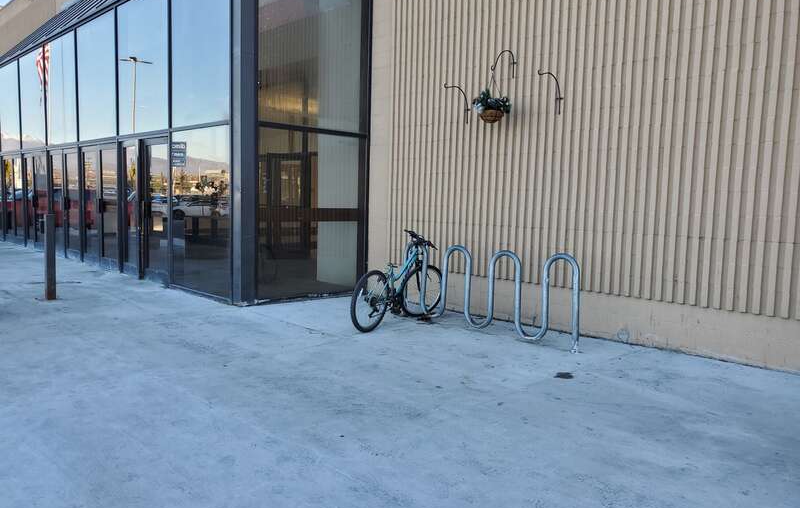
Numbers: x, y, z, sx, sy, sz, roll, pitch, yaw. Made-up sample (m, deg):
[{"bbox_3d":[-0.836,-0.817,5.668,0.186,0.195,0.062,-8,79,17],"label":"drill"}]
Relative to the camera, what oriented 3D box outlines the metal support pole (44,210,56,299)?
[{"bbox_3d":[-4.229,0.034,7.271,0.098,1.040,0.098,7,8,44],"label":"metal support pole"}]

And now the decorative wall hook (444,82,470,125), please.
[{"bbox_3d":[0.652,-1.719,6.906,0.050,0.415,0.430,7,8,44],"label":"decorative wall hook"}]

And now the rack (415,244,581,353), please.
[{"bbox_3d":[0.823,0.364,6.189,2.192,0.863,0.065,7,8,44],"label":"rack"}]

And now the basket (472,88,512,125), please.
[{"bbox_3d":[0.984,-1.553,6.326,0.390,0.360,0.390,2,5,0],"label":"basket"}]

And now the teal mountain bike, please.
[{"bbox_3d":[0.037,0.282,6.317,0.620,0.970,1.600,15,12,31],"label":"teal mountain bike"}]

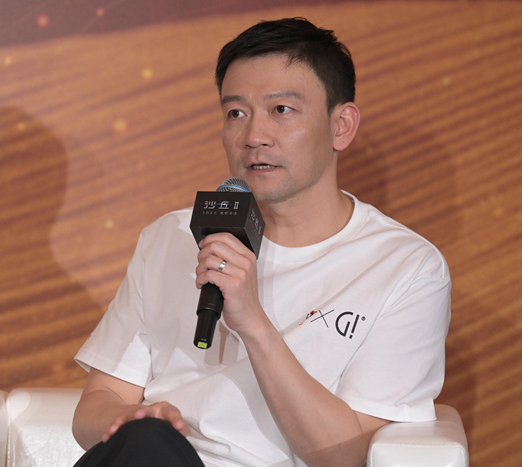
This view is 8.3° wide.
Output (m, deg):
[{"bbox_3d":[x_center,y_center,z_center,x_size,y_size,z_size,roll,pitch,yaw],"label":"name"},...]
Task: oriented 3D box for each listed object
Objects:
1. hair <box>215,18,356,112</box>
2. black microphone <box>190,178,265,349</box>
[{"bbox_3d":[0.034,-0.213,4.790,0.170,0.155,0.210,-6,-4,28],"label":"hair"},{"bbox_3d":[-0.055,0.036,4.630,0.074,0.250,0.074,1,-32,16],"label":"black microphone"}]

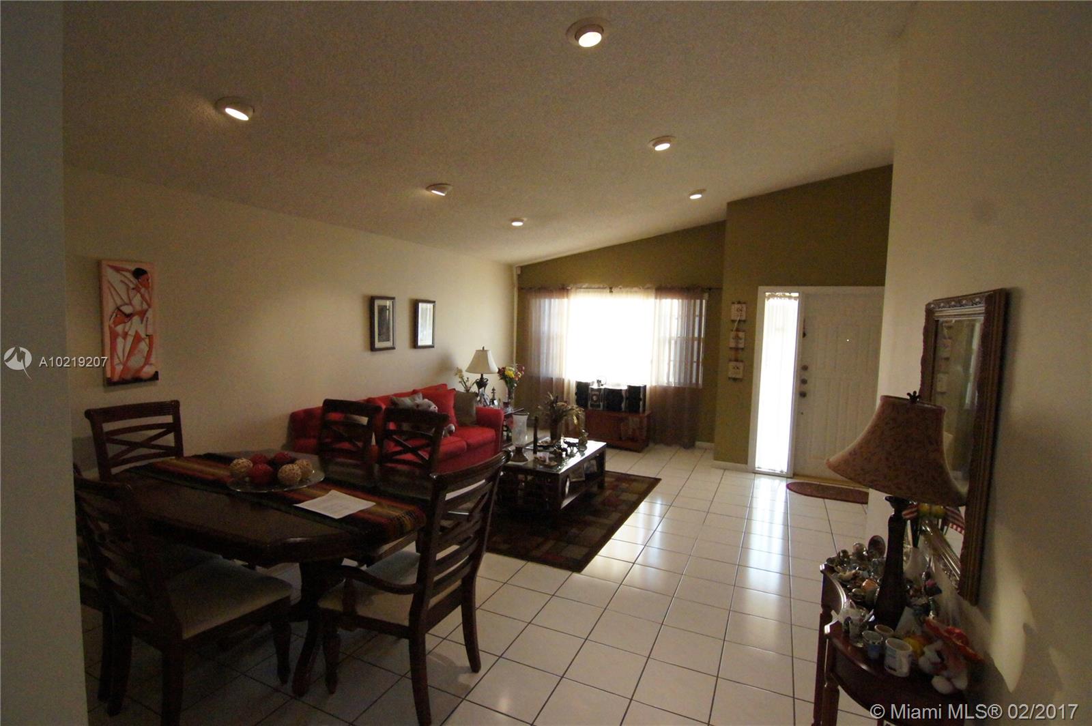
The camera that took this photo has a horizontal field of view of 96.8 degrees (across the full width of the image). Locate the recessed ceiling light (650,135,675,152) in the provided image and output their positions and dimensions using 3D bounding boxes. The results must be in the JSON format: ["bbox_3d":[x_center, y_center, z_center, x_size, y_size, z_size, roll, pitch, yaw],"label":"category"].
[{"bbox_3d":[0.882,-1.668,3.674,0.195,0.050,0.195,-5,0,26],"label":"recessed ceiling light"}]

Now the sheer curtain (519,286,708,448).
[{"bbox_3d":[0.838,0.017,7.055,2.820,2.200,0.120,3,4,26],"label":"sheer curtain"}]

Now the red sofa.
[{"bbox_3d":[-1.269,0.757,4.693,0.910,0.850,2.150,4,5,24],"label":"red sofa"}]

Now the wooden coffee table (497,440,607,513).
[{"bbox_3d":[0.069,1.021,4.345,0.590,0.455,1.160,4,5,24],"label":"wooden coffee table"}]

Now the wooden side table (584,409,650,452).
[{"bbox_3d":[0.915,0.893,6.706,1.000,0.490,0.460,3,4,26],"label":"wooden side table"}]

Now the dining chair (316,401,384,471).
[{"bbox_3d":[-1.412,0.807,3.034,0.490,1.030,0.560,3,4,26],"label":"dining chair"}]

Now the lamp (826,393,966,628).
[{"bbox_3d":[0.986,0.415,1.356,0.320,0.650,0.320,4,5,24],"label":"lamp"}]

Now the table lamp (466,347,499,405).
[{"bbox_3d":[-0.786,0.174,5.922,0.390,0.700,0.390,2,4,0],"label":"table lamp"}]

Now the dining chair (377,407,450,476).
[{"bbox_3d":[-0.921,0.836,2.692,0.470,1.040,0.590,3,5,22],"label":"dining chair"}]

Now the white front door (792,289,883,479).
[{"bbox_3d":[3.202,0.256,5.144,0.910,2.040,0.060,4,5,24],"label":"white front door"}]

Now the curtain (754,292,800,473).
[{"bbox_3d":[2.513,0.225,5.273,0.340,1.990,0.050,3,4,26],"label":"curtain"}]

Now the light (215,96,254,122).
[{"bbox_3d":[-1.688,-1.385,2.632,0.190,0.050,0.190,-5,0,26],"label":"light"}]

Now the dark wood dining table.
[{"bbox_3d":[-1.384,0.981,2.459,1.800,0.760,1.000,3,4,26],"label":"dark wood dining table"}]

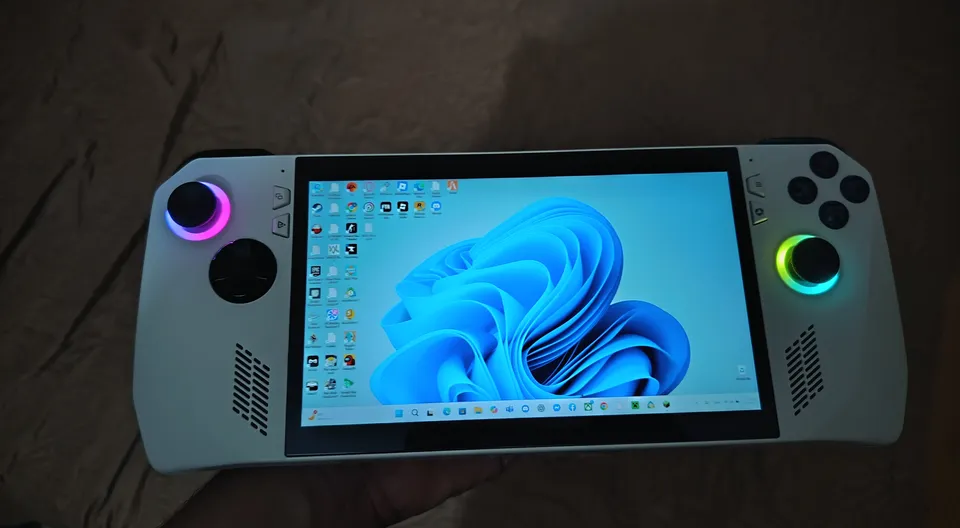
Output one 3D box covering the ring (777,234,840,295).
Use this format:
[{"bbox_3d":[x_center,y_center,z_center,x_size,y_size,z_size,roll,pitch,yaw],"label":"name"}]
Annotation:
[{"bbox_3d":[0.118,0.000,0.240,0.022,0.004,0.022,0,75,-2],"label":"ring"}]

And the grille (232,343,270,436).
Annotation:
[{"bbox_3d":[-0.077,0.042,0.224,0.012,0.002,0.032,-2,75,-2],"label":"grille"}]

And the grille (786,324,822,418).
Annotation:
[{"bbox_3d":[0.112,0.037,0.231,0.012,0.002,0.032,-2,75,-2],"label":"grille"}]

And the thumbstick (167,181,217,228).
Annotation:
[{"bbox_3d":[-0.101,-0.020,0.235,0.017,0.007,0.017,-2,75,-2],"label":"thumbstick"}]

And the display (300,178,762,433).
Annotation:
[{"bbox_3d":[0.017,0.010,0.236,0.155,0.003,0.087,-2,75,-2],"label":"display"}]

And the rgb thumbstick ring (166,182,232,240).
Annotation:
[{"bbox_3d":[-0.101,-0.019,0.238,0.022,0.004,0.022,-2,75,-2],"label":"rgb thumbstick ring"}]

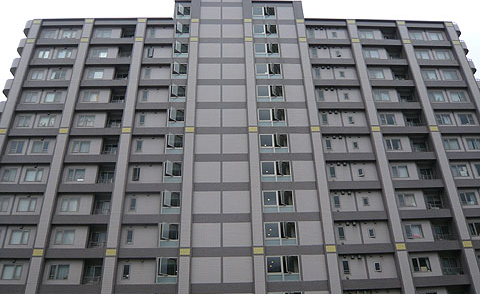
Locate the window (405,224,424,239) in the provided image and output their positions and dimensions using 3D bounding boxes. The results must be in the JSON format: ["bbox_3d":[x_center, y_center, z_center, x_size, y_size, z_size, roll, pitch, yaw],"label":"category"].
[{"bbox_3d":[15.119,7.338,33.597,1.580,1.340,0.130,0,-28,-2],"label":"window"}]

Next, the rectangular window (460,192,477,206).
[{"bbox_3d":[21.816,4.889,37.040,1.530,1.290,0.150,0,-28,-2],"label":"rectangular window"}]

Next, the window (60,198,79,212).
[{"bbox_3d":[-15.174,5.142,34.676,1.700,1.370,0.150,0,-28,-2],"label":"window"}]

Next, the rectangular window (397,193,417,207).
[{"bbox_3d":[15.398,4.949,35.853,1.790,1.400,0.150,0,-28,-2],"label":"rectangular window"}]

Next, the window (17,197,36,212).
[{"bbox_3d":[-18.416,5.040,33.638,1.580,1.340,0.130,0,-28,-2],"label":"window"}]

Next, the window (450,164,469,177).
[{"bbox_3d":[20.944,2.234,37.011,1.600,1.260,0.150,0,-29,-2],"label":"window"}]

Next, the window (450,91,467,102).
[{"bbox_3d":[24.111,-5.559,42.809,1.630,1.320,0.150,0,-28,-2],"label":"window"}]

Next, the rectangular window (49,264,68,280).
[{"bbox_3d":[-14.639,10.072,31.413,1.600,1.260,0.150,0,-29,-2],"label":"rectangular window"}]

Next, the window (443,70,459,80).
[{"bbox_3d":[23.619,-8.114,43.541,1.820,1.400,0.150,0,-28,-2],"label":"window"}]

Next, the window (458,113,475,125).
[{"bbox_3d":[23.730,-2.888,40.662,1.790,1.400,0.150,0,-28,-2],"label":"window"}]

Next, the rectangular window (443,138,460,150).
[{"bbox_3d":[20.932,-0.301,38.385,1.600,1.260,0.150,0,-29,-2],"label":"rectangular window"}]

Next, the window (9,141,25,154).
[{"bbox_3d":[-20.810,0.056,36.270,1.280,1.340,0.130,0,-28,-2],"label":"window"}]

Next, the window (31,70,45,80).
[{"bbox_3d":[-21.733,-7.799,41.713,1.490,1.400,0.150,0,-28,-2],"label":"window"}]

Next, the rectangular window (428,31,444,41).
[{"bbox_3d":[22.743,-12.746,44.869,1.580,1.340,0.130,0,-28,-2],"label":"rectangular window"}]

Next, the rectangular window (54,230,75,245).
[{"bbox_3d":[-14.787,7.594,32.744,1.600,1.260,0.150,0,-29,-2],"label":"rectangular window"}]

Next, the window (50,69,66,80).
[{"bbox_3d":[-19.832,-7.938,42.516,1.550,1.270,0.150,0,-28,-2],"label":"window"}]

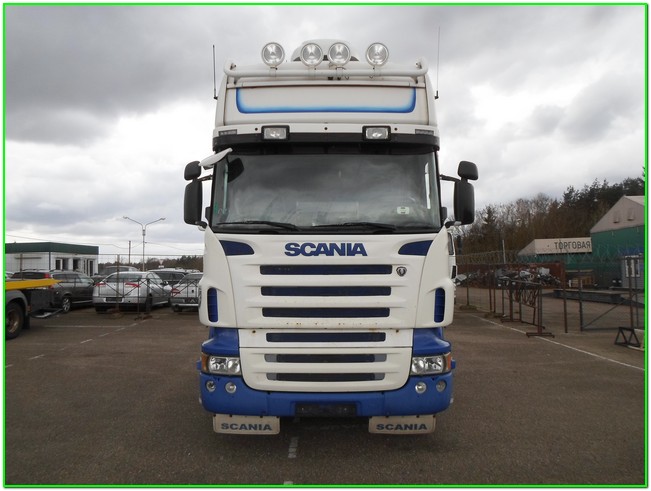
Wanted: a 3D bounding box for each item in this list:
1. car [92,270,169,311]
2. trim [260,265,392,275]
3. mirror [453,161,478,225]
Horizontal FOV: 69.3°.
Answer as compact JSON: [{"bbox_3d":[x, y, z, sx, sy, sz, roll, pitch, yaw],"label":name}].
[{"bbox_3d":[-7.200,1.729,18.100,1.790,1.450,4.500,0,-2,-6],"label":"car"},{"bbox_3d":[0.009,0.221,4.240,1.180,0.090,0.060,0,-2,0],"label":"trim"},{"bbox_3d":[1.461,-0.551,4.900,0.250,0.640,0.200,0,-2,0],"label":"mirror"}]

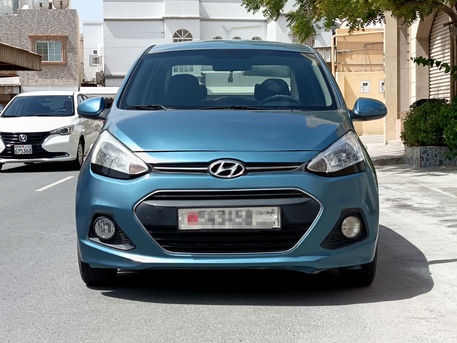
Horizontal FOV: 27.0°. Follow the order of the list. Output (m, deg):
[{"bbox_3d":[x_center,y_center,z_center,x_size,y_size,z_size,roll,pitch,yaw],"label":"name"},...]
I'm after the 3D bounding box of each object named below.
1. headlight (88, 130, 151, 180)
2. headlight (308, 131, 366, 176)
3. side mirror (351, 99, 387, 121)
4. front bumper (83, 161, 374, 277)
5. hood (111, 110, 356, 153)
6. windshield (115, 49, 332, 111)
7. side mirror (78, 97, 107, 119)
[{"bbox_3d":[-0.577,-0.092,5.120,0.350,0.255,0.460,0,3,1],"label":"headlight"},{"bbox_3d":[0.573,-0.093,5.104,0.350,0.250,0.460,0,3,1],"label":"headlight"},{"bbox_3d":[0.904,-0.403,6.125,0.225,0.145,0.140,0,3,1],"label":"side mirror"},{"bbox_3d":[-0.004,0.231,5.029,1.640,0.560,0.500,0,3,1],"label":"front bumper"},{"bbox_3d":[0.001,-0.228,5.331,1.470,0.255,0.970,0,3,1],"label":"hood"},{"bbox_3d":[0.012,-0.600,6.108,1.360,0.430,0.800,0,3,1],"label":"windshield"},{"bbox_3d":[-0.890,-0.404,6.151,0.205,0.145,0.140,0,3,1],"label":"side mirror"}]

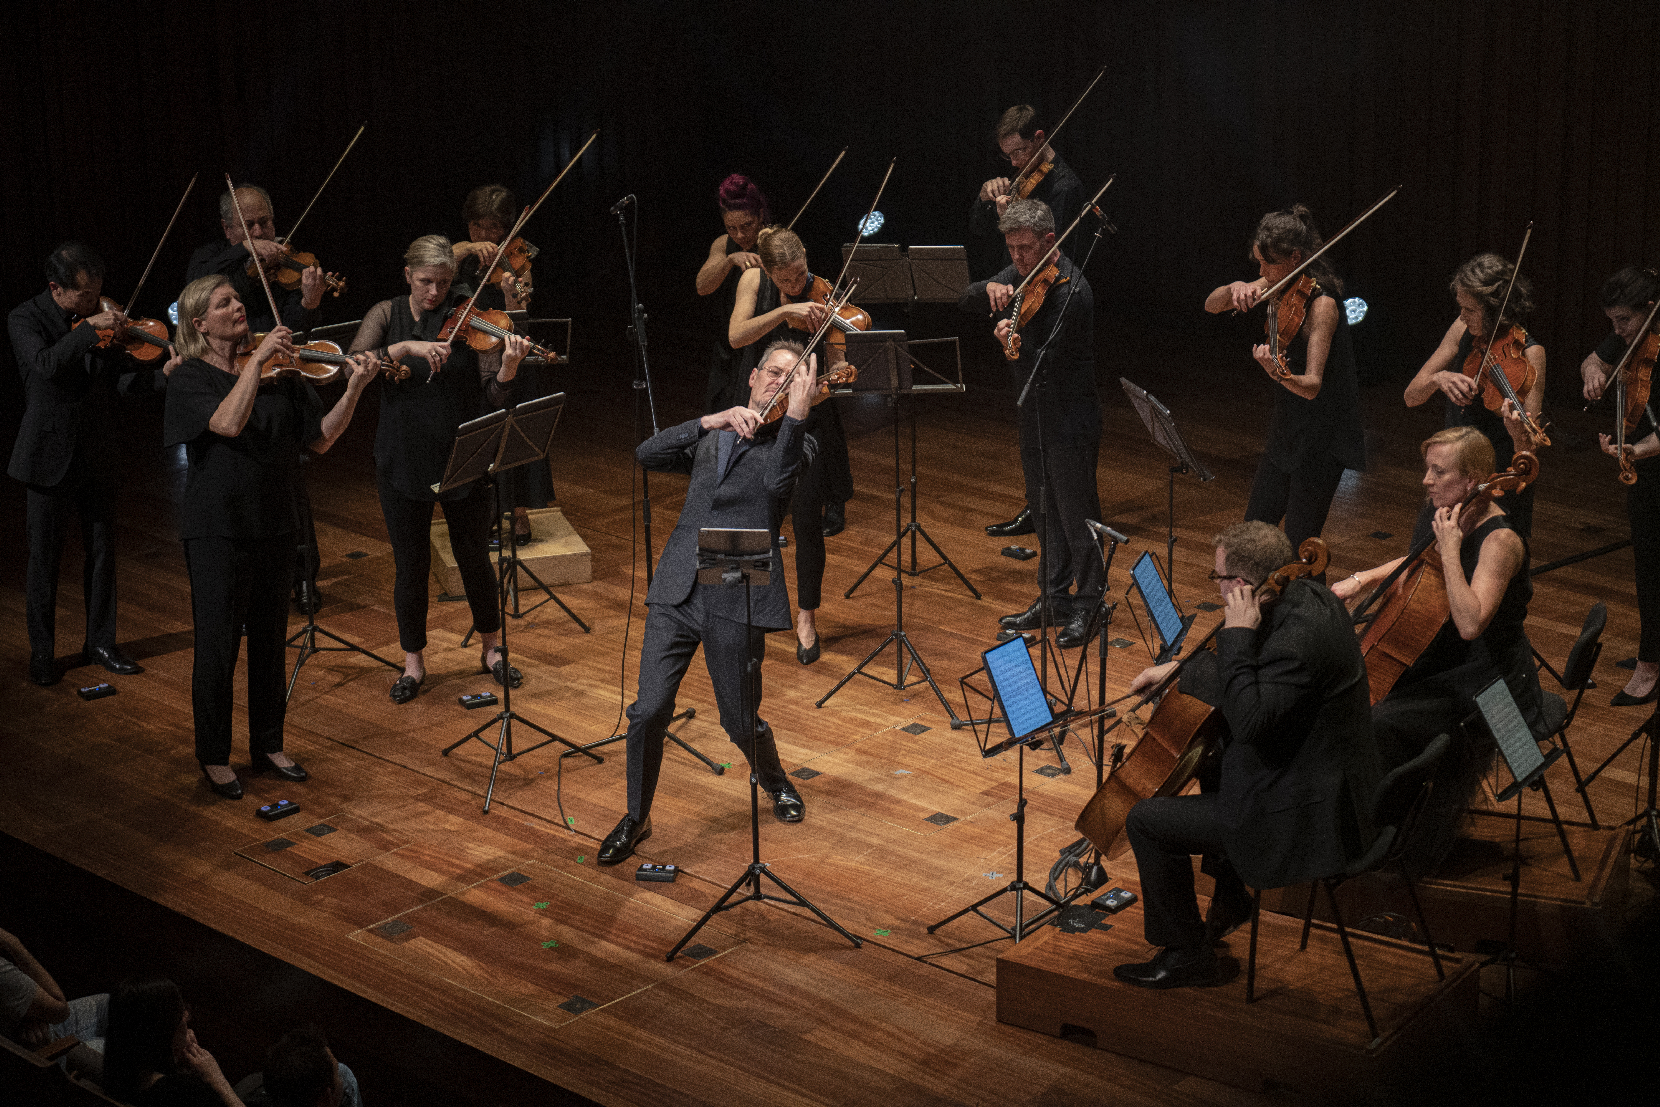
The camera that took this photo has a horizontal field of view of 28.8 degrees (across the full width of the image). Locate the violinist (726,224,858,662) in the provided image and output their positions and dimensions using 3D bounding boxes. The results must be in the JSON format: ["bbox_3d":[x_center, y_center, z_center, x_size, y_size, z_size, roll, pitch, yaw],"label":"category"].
[{"bbox_3d":[-0.157,-0.400,12.085,0.540,1.660,0.500,-5,18,-11],"label":"violinist"}]

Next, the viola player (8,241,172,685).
[{"bbox_3d":[-2.788,-0.341,12.141,0.580,1.655,0.530,-15,23,-38],"label":"viola player"}]

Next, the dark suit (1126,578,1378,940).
[{"bbox_3d":[1.233,0.616,9.354,0.740,1.040,0.600,5,19,19],"label":"dark suit"}]

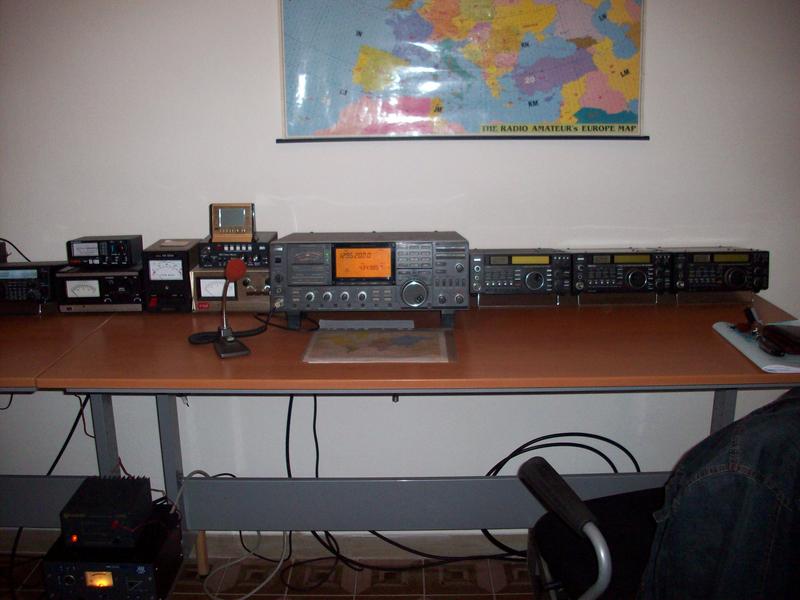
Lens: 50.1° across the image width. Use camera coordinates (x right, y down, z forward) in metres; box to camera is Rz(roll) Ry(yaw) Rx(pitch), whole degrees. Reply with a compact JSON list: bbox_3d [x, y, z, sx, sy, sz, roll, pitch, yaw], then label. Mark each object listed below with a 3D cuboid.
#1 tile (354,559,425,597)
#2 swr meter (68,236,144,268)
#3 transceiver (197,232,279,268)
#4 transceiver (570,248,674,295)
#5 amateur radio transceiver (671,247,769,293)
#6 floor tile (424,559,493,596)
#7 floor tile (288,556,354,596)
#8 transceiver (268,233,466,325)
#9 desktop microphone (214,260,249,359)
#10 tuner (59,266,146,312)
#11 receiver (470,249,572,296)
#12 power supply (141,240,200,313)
[{"bbox_3d":[-0.027,0.795,2.448,0.196,0.010,0.195,-1,14,1],"label":"tile"},{"bbox_3d":[-0.736,-0.122,2.145,0.155,0.064,0.103,0,13,0],"label":"swr meter"},{"bbox_3d":[-0.390,-0.123,2.104,0.170,0.062,0.160,-1,14,1],"label":"transceiver"},{"bbox_3d":[0.530,-0.078,2.145,0.241,0.100,0.250,-1,7,1],"label":"transceiver"},{"bbox_3d":[0.762,-0.081,2.142,0.241,0.100,0.250,-1,7,1],"label":"amateur radio transceiver"},{"bbox_3d":[0.165,0.792,2.447,0.195,0.010,0.195,-1,14,1],"label":"floor tile"},{"bbox_3d":[-0.219,0.796,2.451,0.195,0.010,0.195,-1,14,1],"label":"floor tile"},{"bbox_3d":[-0.063,-0.061,2.008,0.425,0.176,0.400,-1,9,1],"label":"transceiver"},{"bbox_3d":[-0.337,0.008,1.703,0.064,0.186,0.115,-7,15,-24],"label":"desktop microphone"},{"bbox_3d":[-0.710,-0.044,2.125,0.214,0.098,0.230,-1,14,1],"label":"tuner"},{"bbox_3d":[0.290,-0.076,2.146,0.241,0.100,0.250,-1,7,1],"label":"receiver"},{"bbox_3d":[-0.542,-0.063,2.080,0.112,0.150,0.175,-1,14,1],"label":"power supply"}]

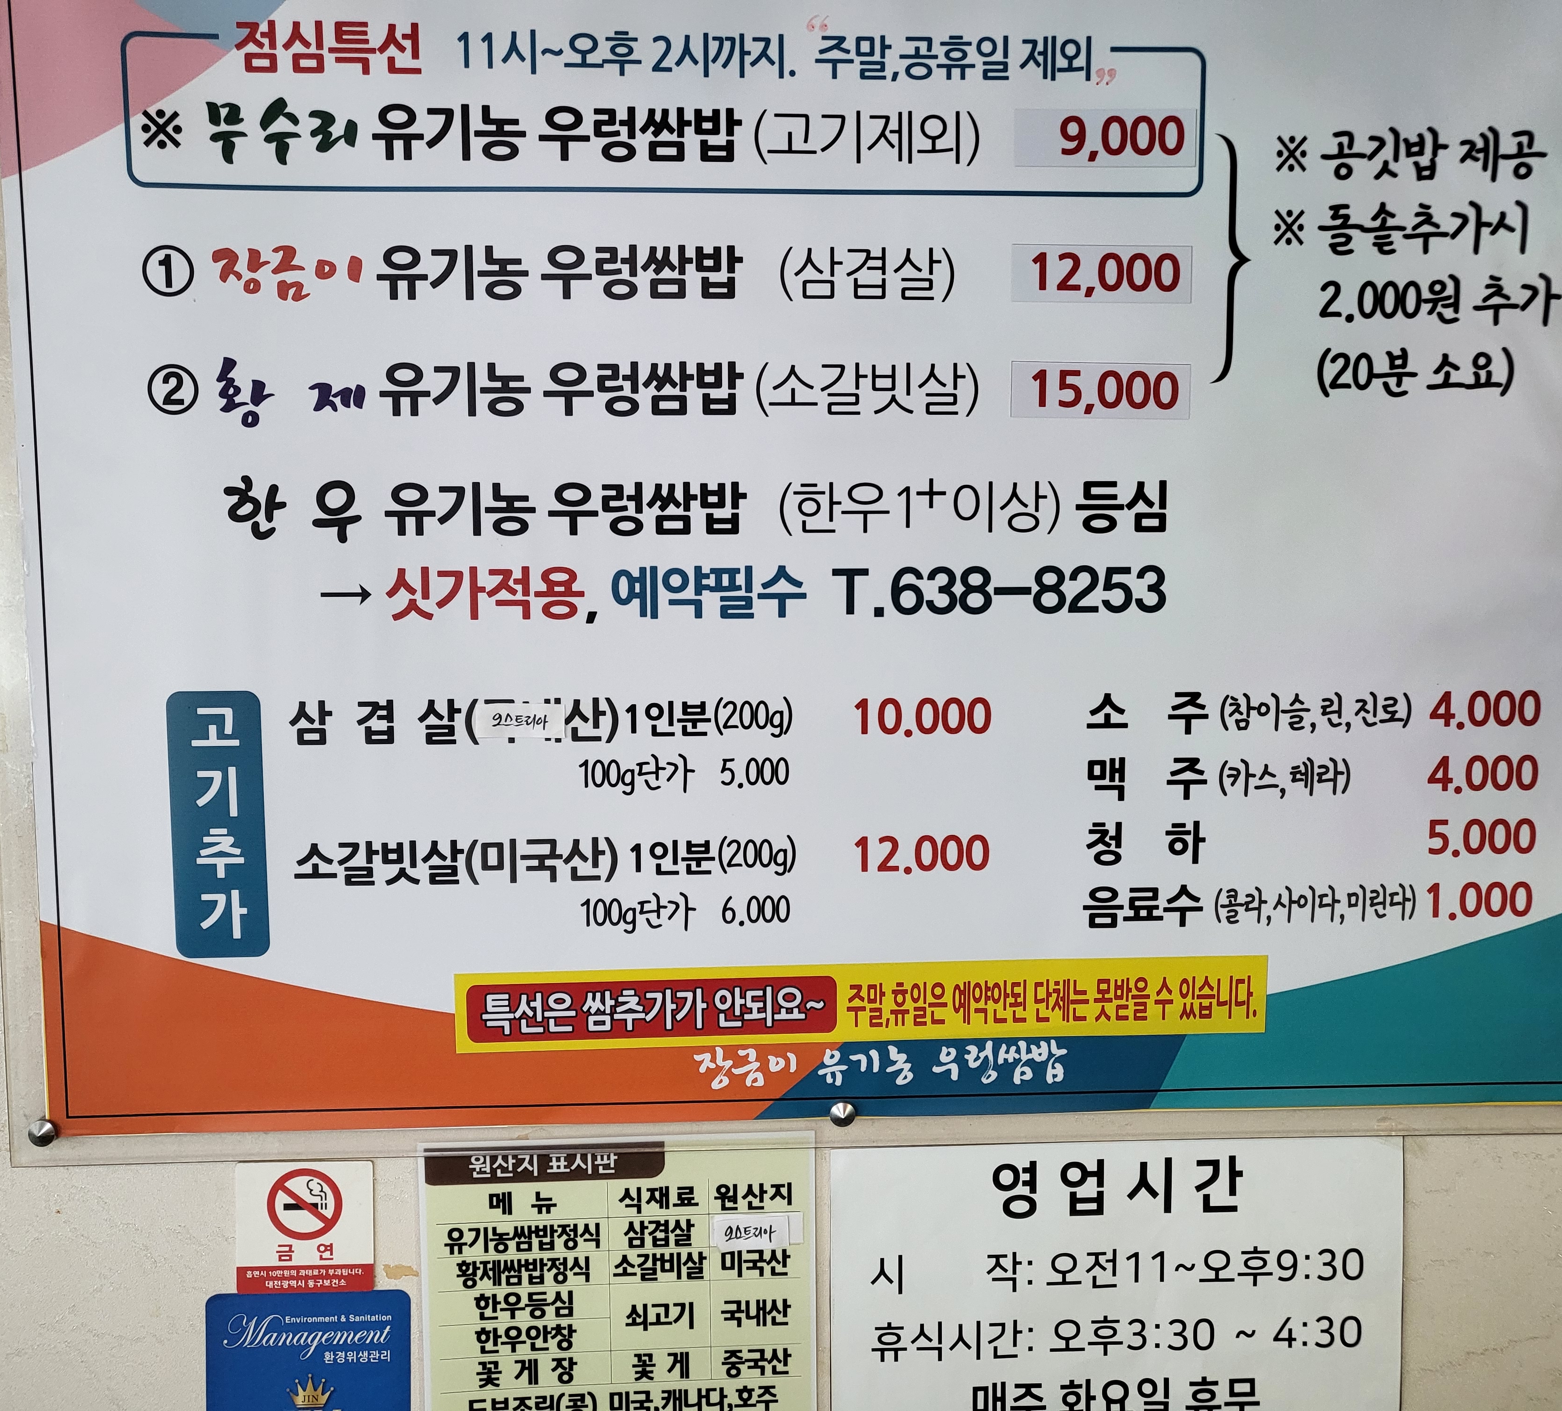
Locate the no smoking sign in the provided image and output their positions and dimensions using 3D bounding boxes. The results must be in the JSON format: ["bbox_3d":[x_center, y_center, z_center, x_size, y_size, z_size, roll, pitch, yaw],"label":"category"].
[{"bbox_3d":[-0.347,0.382,1.030,0.099,0.099,0.004,0,5,-3],"label":"no smoking sign"}]

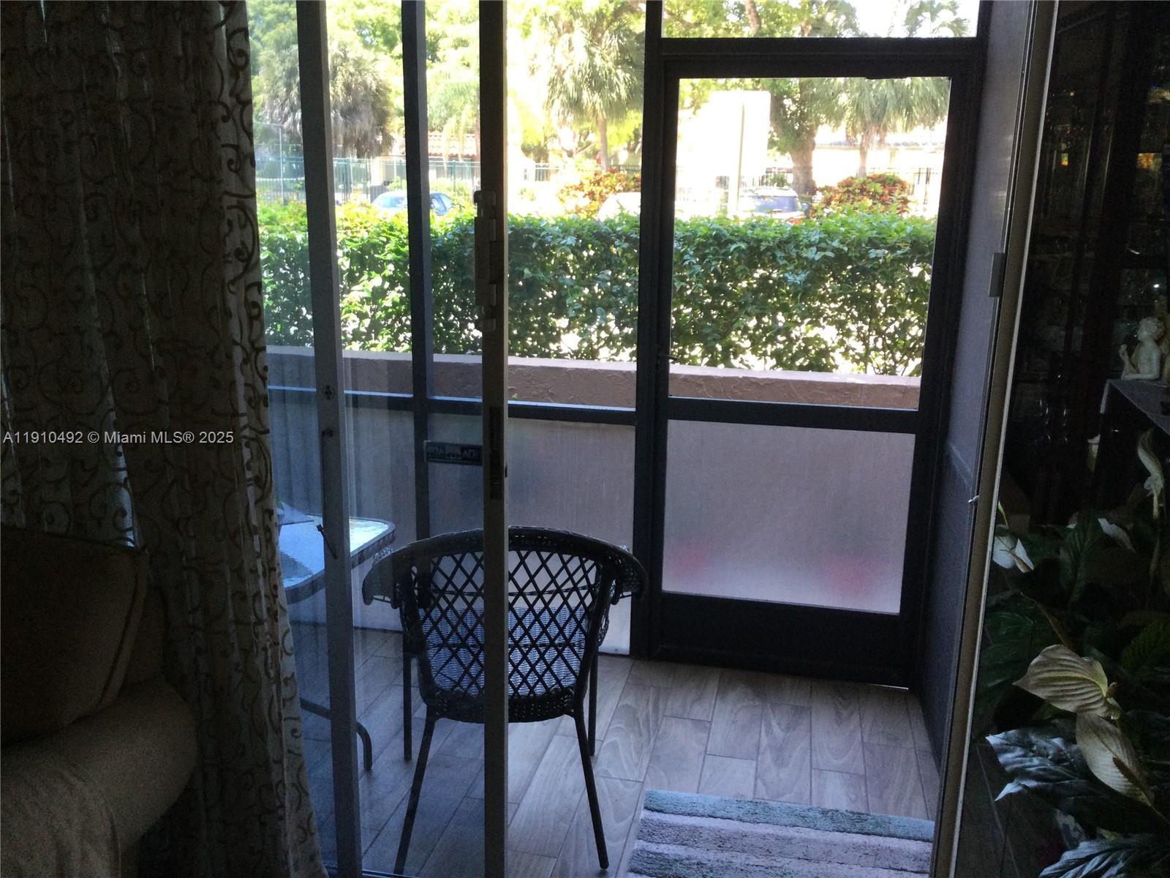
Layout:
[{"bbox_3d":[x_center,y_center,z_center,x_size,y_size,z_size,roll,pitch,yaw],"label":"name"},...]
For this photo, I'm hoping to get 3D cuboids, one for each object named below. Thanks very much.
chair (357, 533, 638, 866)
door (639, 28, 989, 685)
[{"bbox_3d":[-0.210,0.580,2.749,0.700,0.890,0.620,-1,15,-5],"label":"chair"},{"bbox_3d":[0.665,-0.206,3.422,0.978,2.096,0.060,4,15,12],"label":"door"}]

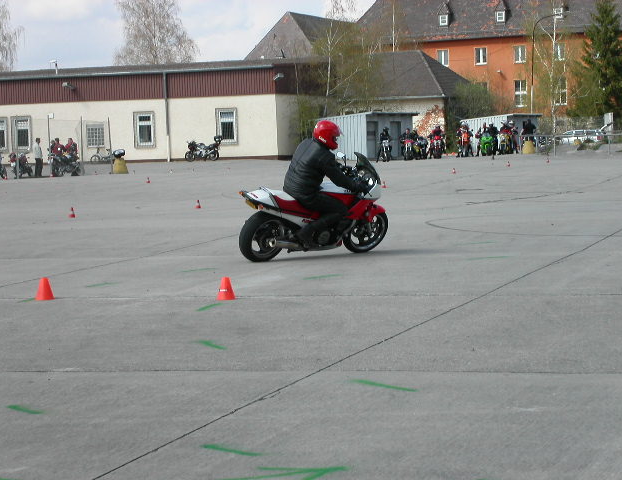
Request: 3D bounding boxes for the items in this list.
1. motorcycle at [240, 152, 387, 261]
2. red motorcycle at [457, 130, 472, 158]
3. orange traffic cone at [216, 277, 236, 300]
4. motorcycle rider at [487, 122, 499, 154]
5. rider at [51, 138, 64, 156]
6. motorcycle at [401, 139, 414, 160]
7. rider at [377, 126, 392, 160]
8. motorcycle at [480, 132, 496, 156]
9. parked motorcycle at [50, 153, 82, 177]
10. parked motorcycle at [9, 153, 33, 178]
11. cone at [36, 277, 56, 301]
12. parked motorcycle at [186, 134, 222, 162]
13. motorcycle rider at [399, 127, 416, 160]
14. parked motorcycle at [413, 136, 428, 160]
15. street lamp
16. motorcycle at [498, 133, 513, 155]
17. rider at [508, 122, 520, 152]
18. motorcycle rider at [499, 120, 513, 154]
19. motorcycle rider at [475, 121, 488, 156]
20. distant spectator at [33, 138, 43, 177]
[{"bbox_3d":[0.004,-0.415,24.824,2.150,1.230,0.750,-4,4,-36],"label":"motorcycle"},{"bbox_3d":[7.101,-4.415,97.469,0.780,1.200,2.100,-2,3,-5],"label":"red motorcycle"},{"bbox_3d":[-0.849,0.483,20.794,0.185,0.228,0.185,-2,3,0],"label":"orange traffic cone"},{"bbox_3d":[8.691,-4.838,100.959,0.650,1.580,0.600,-3,3,-9],"label":"motorcycle rider"},{"bbox_3d":[-11.582,-3.759,95.955,0.420,1.720,0.550,-5,4,-41],"label":"rider"},{"bbox_3d":[4.398,-4.160,95.972,0.750,1.080,2.100,-3,3,-8],"label":"motorcycle"},{"bbox_3d":[3.209,-4.247,93.460,0.700,1.550,0.700,-3,3,-14],"label":"rider"},{"bbox_3d":[8.352,-4.559,99.970,0.750,1.150,2.100,-3,3,-13],"label":"motorcycle"},{"bbox_3d":[-11.043,-3.433,94.971,0.700,1.100,2.050,0,4,34],"label":"parked motorcycle"},{"bbox_3d":[-13.004,-3.366,94.470,0.700,1.130,2.050,-1,3,23],"label":"parked motorcycle"},{"bbox_3d":[-2.500,0.446,19.806,0.185,0.228,0.185,-2,3,0],"label":"cone"},{"bbox_3d":[-6.070,-5.120,118.964,2.150,1.380,0.750,-1,3,27],"label":"parked motorcycle"},{"bbox_3d":[4.409,-4.432,96.959,0.720,1.550,0.750,-3,3,-7],"label":"motorcycle rider"},{"bbox_3d":[5.042,-4.254,96.971,0.750,1.100,2.100,-3,3,-14],"label":"parked motorcycle"},{"bbox_3d":[15.742,-10.747,139.770,2.350,8.776,0.350,-2,3,0],"label":"street lamp"},{"bbox_3d":[9.205,-4.605,99.971,0.780,1.100,2.050,-3,3,-7],"label":"motorcycle"},{"bbox_3d":[9.866,-5.011,102.958,0.620,1.600,0.600,-2,3,0],"label":"rider"},{"bbox_3d":[9.288,-4.875,100.458,0.700,1.600,0.750,-3,3,-7],"label":"motorcycle rider"},{"bbox_3d":[7.934,-4.700,98.458,0.600,1.600,0.600,-3,3,-6],"label":"motorcycle rider"},{"bbox_3d":[-11.913,-3.601,91.956,0.380,1.680,0.500,-3,3,-18],"label":"distant spectator"}]

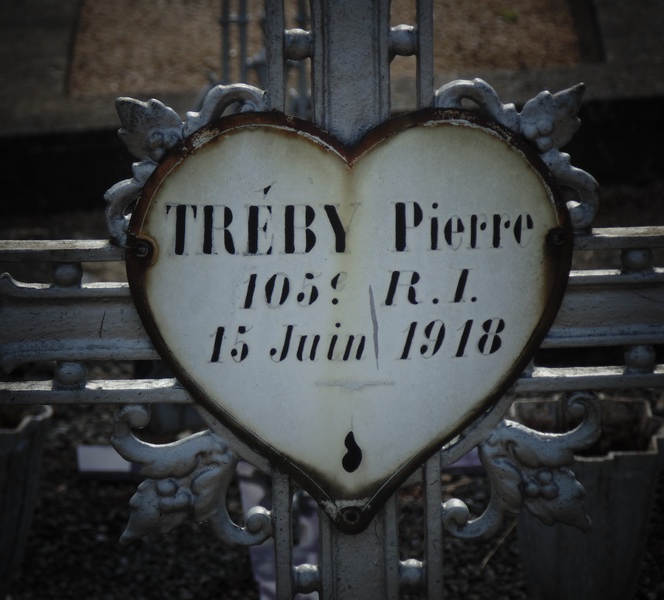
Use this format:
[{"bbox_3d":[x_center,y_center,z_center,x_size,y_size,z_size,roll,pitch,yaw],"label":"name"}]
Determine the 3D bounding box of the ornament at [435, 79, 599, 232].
[{"bbox_3d":[0.106,-0.083,2.520,0.094,0.089,0.022,-2,19,-4],"label":"ornament"}]

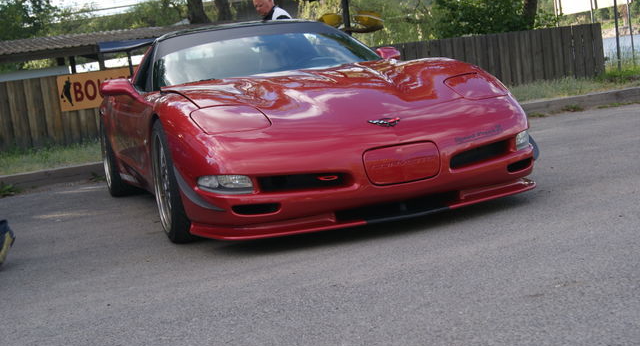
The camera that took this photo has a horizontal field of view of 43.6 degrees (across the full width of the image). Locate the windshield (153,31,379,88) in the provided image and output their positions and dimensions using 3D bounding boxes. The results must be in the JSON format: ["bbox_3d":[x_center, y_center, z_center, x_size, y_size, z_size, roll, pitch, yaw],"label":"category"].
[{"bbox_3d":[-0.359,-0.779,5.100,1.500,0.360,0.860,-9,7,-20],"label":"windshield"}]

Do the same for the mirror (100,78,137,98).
[{"bbox_3d":[-1.209,-0.531,4.869,0.220,0.130,0.150,-9,7,-20],"label":"mirror"}]

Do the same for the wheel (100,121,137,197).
[{"bbox_3d":[-1.614,-0.151,6.569,0.260,0.666,0.666,-9,7,-20],"label":"wheel"}]

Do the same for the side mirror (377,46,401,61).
[{"bbox_3d":[0.470,-0.800,5.488,0.220,0.130,0.150,-9,7,-20],"label":"side mirror"}]

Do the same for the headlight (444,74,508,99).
[{"bbox_3d":[0.751,-0.433,4.083,0.300,0.120,0.400,-9,7,-20],"label":"headlight"}]

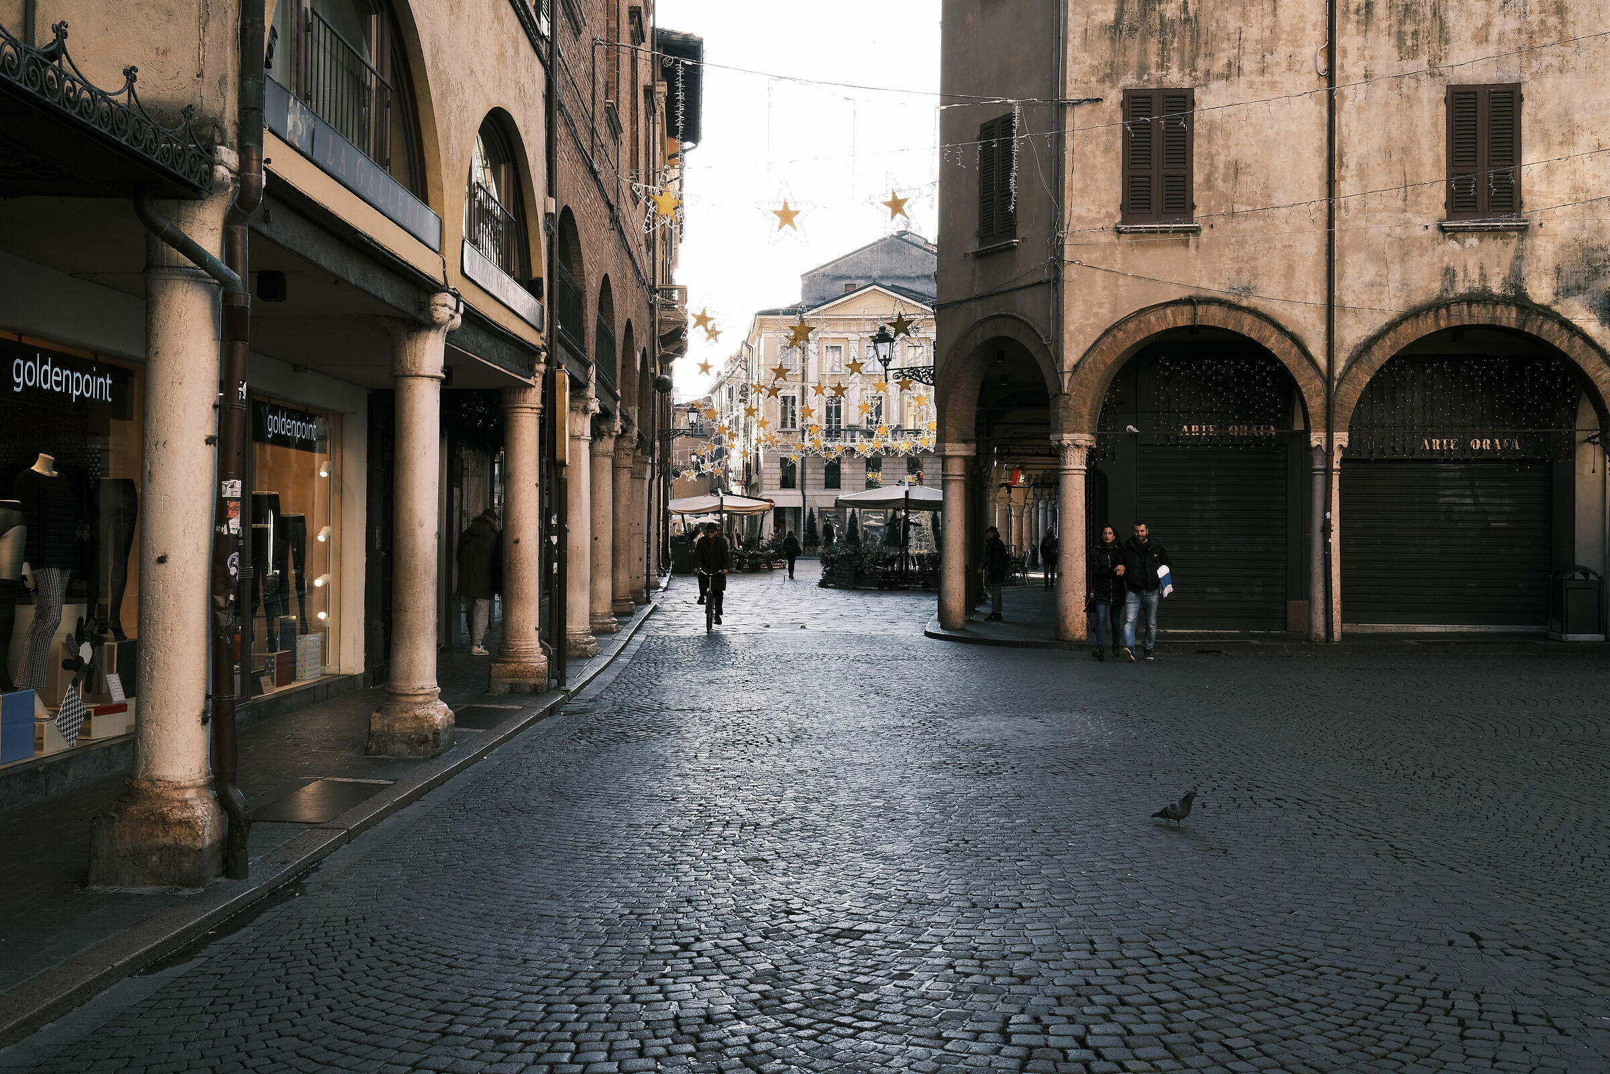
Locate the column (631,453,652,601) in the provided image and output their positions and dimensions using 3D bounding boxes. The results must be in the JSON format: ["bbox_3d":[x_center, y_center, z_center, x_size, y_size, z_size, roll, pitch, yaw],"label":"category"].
[{"bbox_3d":[-3.464,-0.175,32.600,0.520,3.150,0.500,0,0,0],"label":"column"}]

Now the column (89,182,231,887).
[{"bbox_3d":[-2.760,-0.005,6.820,0.500,3.030,0.500,0,0,-2],"label":"column"}]

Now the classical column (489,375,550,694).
[{"bbox_3d":[-2.709,0.000,14.850,0.530,2.970,0.530,0,0,-2],"label":"classical column"}]

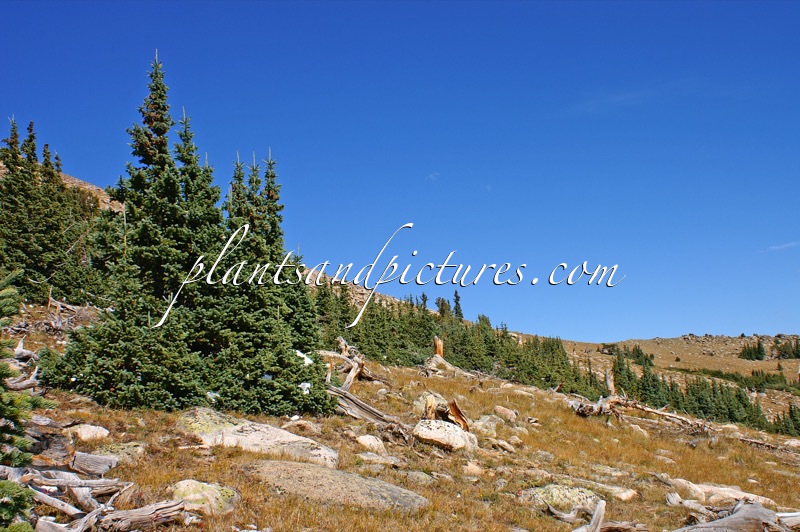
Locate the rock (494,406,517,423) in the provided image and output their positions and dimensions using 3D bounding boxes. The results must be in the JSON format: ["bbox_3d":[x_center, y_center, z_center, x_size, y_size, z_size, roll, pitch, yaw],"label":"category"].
[{"bbox_3d":[1.987,2.778,13.800,0.430,0.280,0.320,-1,-5,12],"label":"rock"}]

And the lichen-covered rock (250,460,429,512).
[{"bbox_3d":[-0.539,2.049,6.900,1.620,0.270,0.720,11,-3,9],"label":"lichen-covered rock"}]

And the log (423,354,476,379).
[{"bbox_3d":[1.148,2.332,17.000,1.200,0.500,0.600,0,-2,-8],"label":"log"}]

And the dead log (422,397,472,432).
[{"bbox_3d":[0.679,2.169,10.700,0.650,0.480,0.450,-1,-5,10],"label":"dead log"}]

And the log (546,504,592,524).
[{"bbox_3d":[1.573,2.306,6.800,0.420,0.130,0.140,-2,-6,25],"label":"log"}]

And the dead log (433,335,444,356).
[{"bbox_3d":[1.260,2.601,24.000,0.340,0.700,0.340,0,-4,0],"label":"dead log"}]

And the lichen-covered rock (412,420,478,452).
[{"bbox_3d":[0.633,2.374,10.200,0.880,0.380,0.620,-1,-5,12],"label":"lichen-covered rock"}]

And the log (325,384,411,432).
[{"bbox_3d":[-0.532,2.305,12.000,1.450,0.260,0.320,30,-3,13],"label":"log"}]

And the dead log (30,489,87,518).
[{"bbox_3d":[-2.424,1.678,5.200,0.580,0.120,0.100,-3,-6,33],"label":"dead log"}]

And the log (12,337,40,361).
[{"bbox_3d":[-6.287,1.385,12.300,0.400,0.380,0.200,-1,-5,10],"label":"log"}]

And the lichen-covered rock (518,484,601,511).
[{"bbox_3d":[1.576,2.300,7.300,0.780,0.200,0.450,6,-4,0],"label":"lichen-covered rock"}]

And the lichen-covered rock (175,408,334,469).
[{"bbox_3d":[-1.623,1.932,8.400,1.800,0.340,0.720,13,0,16],"label":"lichen-covered rock"}]

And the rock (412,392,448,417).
[{"bbox_3d":[0.477,2.098,11.100,0.540,0.360,0.450,-1,-5,10],"label":"rock"}]

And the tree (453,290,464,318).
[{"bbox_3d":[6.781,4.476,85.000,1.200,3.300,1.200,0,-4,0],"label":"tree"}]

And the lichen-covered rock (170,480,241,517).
[{"bbox_3d":[-1.705,2.016,6.400,0.570,0.270,0.420,0,-4,0],"label":"lichen-covered rock"}]

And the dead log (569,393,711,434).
[{"bbox_3d":[6.195,3.818,19.000,3.500,0.600,0.700,12,-3,-6],"label":"dead log"}]

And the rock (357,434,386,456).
[{"bbox_3d":[-0.370,2.349,9.600,0.380,0.250,0.300,6,-4,0],"label":"rock"}]

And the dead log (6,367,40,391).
[{"bbox_3d":[-5.307,1.581,10.300,0.460,0.320,0.200,0,-5,0],"label":"dead log"}]

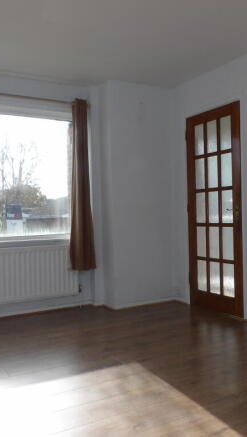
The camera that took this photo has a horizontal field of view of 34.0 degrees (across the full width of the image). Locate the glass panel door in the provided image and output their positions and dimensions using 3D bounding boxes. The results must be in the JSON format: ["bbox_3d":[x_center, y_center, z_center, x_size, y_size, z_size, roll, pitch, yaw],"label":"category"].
[{"bbox_3d":[0.883,-0.071,3.988,0.045,1.970,0.768,-2,1,-29],"label":"glass panel door"}]

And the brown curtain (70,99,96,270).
[{"bbox_3d":[-0.436,-0.339,4.213,0.240,1.750,0.130,-2,1,-29],"label":"brown curtain"}]

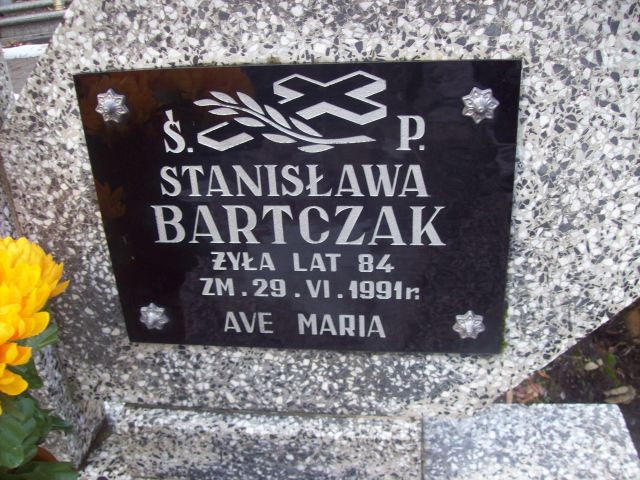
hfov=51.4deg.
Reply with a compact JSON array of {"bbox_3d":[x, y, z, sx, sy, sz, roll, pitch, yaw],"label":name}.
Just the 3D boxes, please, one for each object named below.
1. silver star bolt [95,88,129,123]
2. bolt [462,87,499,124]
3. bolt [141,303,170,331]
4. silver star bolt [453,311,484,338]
[{"bbox_3d":[-0.193,-0.121,0.608,0.032,0.032,0.013,0,26,8],"label":"silver star bolt"},{"bbox_3d":[0.136,-0.113,0.563,0.032,0.032,0.013,0,26,8],"label":"bolt"},{"bbox_3d":[-0.179,0.084,0.706,0.032,0.032,0.013,0,26,8],"label":"bolt"},{"bbox_3d":[0.148,0.088,0.659,0.032,0.032,0.013,0,26,8],"label":"silver star bolt"}]

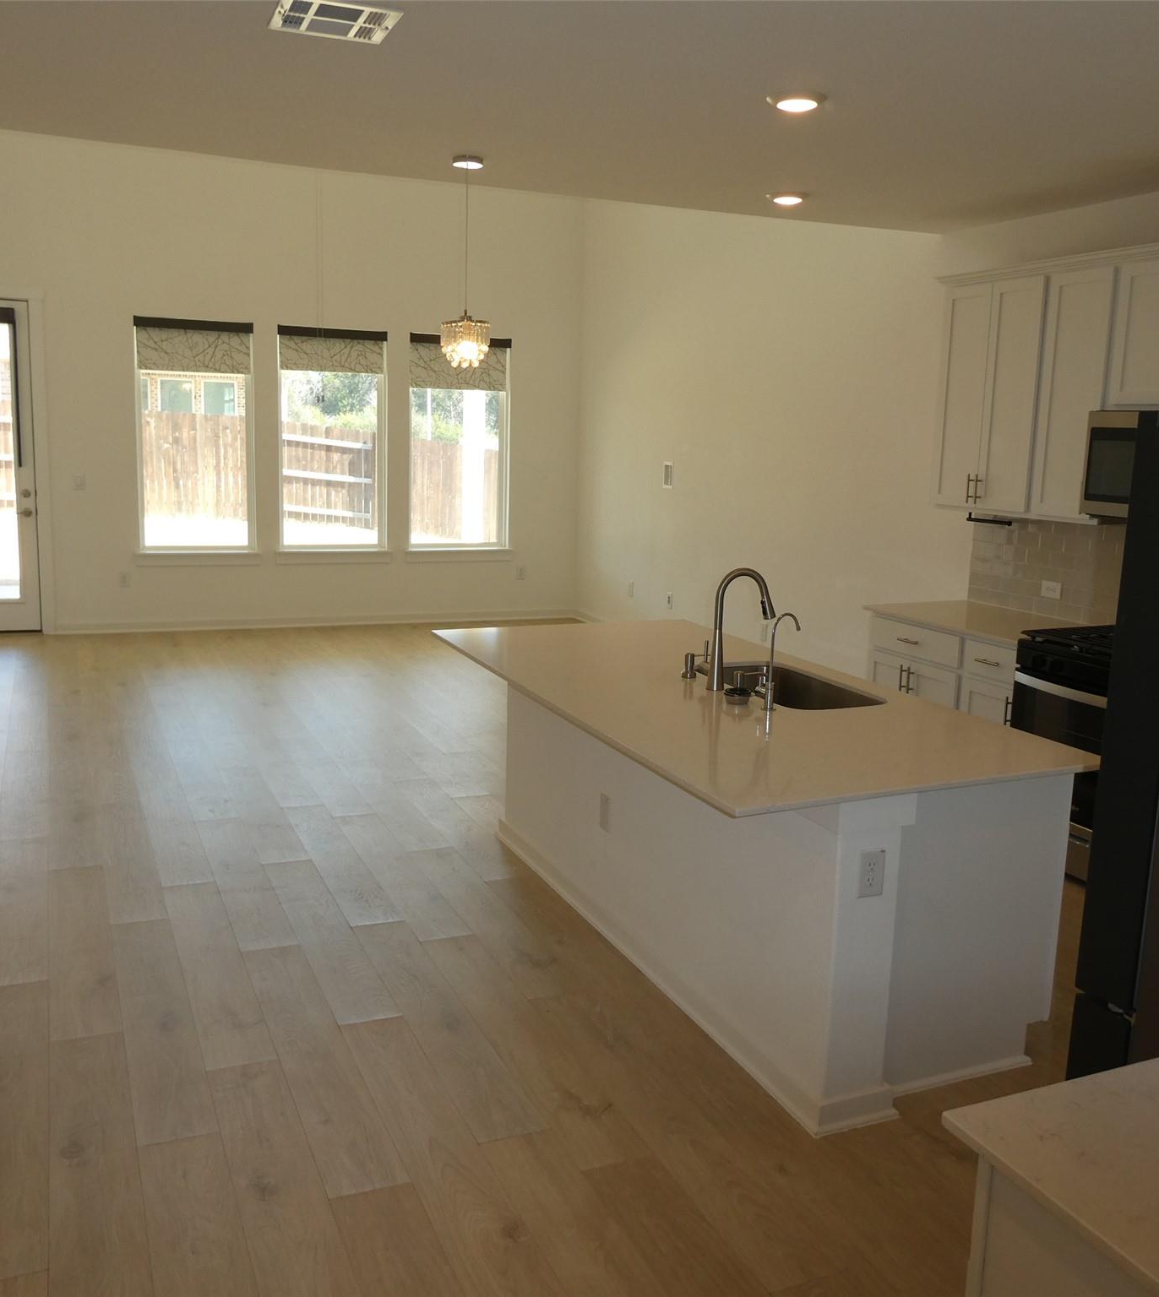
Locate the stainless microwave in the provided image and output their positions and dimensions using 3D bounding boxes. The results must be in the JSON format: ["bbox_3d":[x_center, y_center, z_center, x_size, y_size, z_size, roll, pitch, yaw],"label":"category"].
[{"bbox_3d":[2.437,-0.723,4.731,0.395,0.443,0.757,-3,11,-23],"label":"stainless microwave"}]

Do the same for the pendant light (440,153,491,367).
[{"bbox_3d":[-0.460,-1.559,4.880,0.200,0.816,0.200,2,10,0],"label":"pendant light"}]

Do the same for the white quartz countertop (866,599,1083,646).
[{"bbox_3d":[1.931,-0.129,5.641,0.660,0.032,1.045,-3,11,-23],"label":"white quartz countertop"}]

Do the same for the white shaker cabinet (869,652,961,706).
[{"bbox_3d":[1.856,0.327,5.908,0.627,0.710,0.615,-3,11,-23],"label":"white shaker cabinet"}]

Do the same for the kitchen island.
[{"bbox_3d":[0.412,0.548,4.122,1.180,0.890,2.445,-3,11,-23],"label":"kitchen island"}]

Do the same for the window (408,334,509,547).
[{"bbox_3d":[-1.048,-1.782,10.477,0.917,1.819,0.120,-3,11,-23],"label":"window"}]

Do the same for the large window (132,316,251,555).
[{"bbox_3d":[-3.059,-1.687,9.616,0.904,1.819,0.120,-3,11,-23],"label":"large window"}]

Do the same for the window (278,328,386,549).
[{"bbox_3d":[-2.053,-1.734,10.047,0.901,1.819,0.120,-3,11,-23],"label":"window"}]

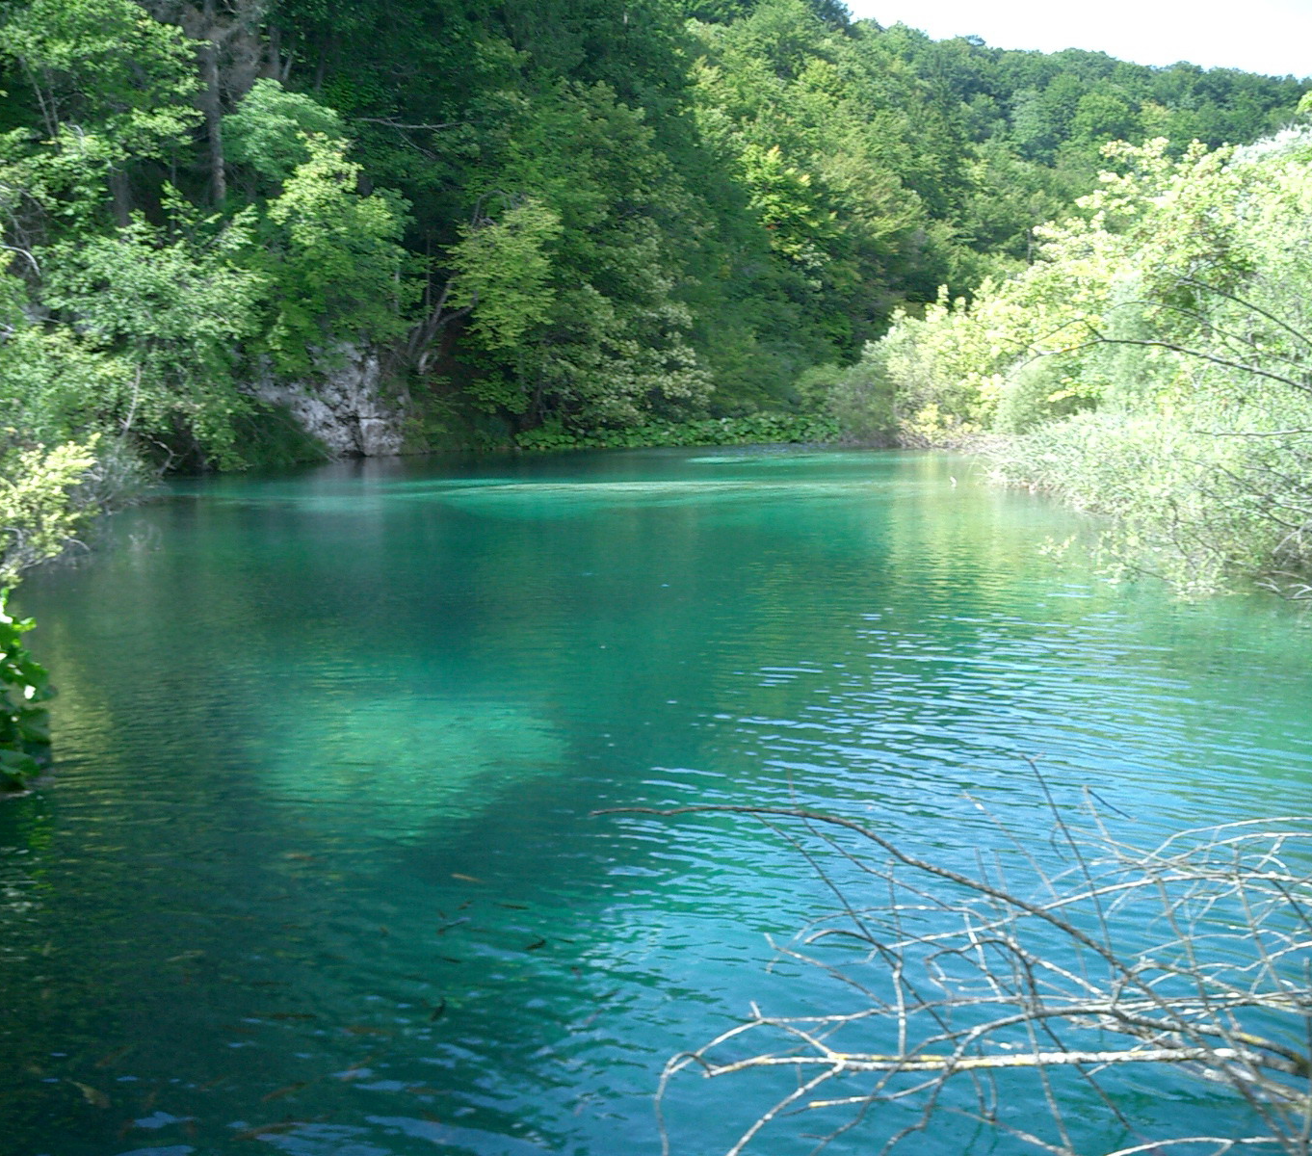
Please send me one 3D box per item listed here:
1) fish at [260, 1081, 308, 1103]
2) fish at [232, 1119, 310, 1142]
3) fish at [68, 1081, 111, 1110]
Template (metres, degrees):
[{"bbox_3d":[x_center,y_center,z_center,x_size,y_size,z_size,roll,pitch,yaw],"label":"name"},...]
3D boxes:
[{"bbox_3d":[-1.246,1.733,5.263,0.184,0.043,0.030,-6,9,-43],"label":"fish"},{"bbox_3d":[-1.220,1.764,4.978,0.253,0.053,0.036,-3,7,-26],"label":"fish"},{"bbox_3d":[-1.916,1.734,5.249,0.247,0.055,0.037,5,8,41],"label":"fish"}]

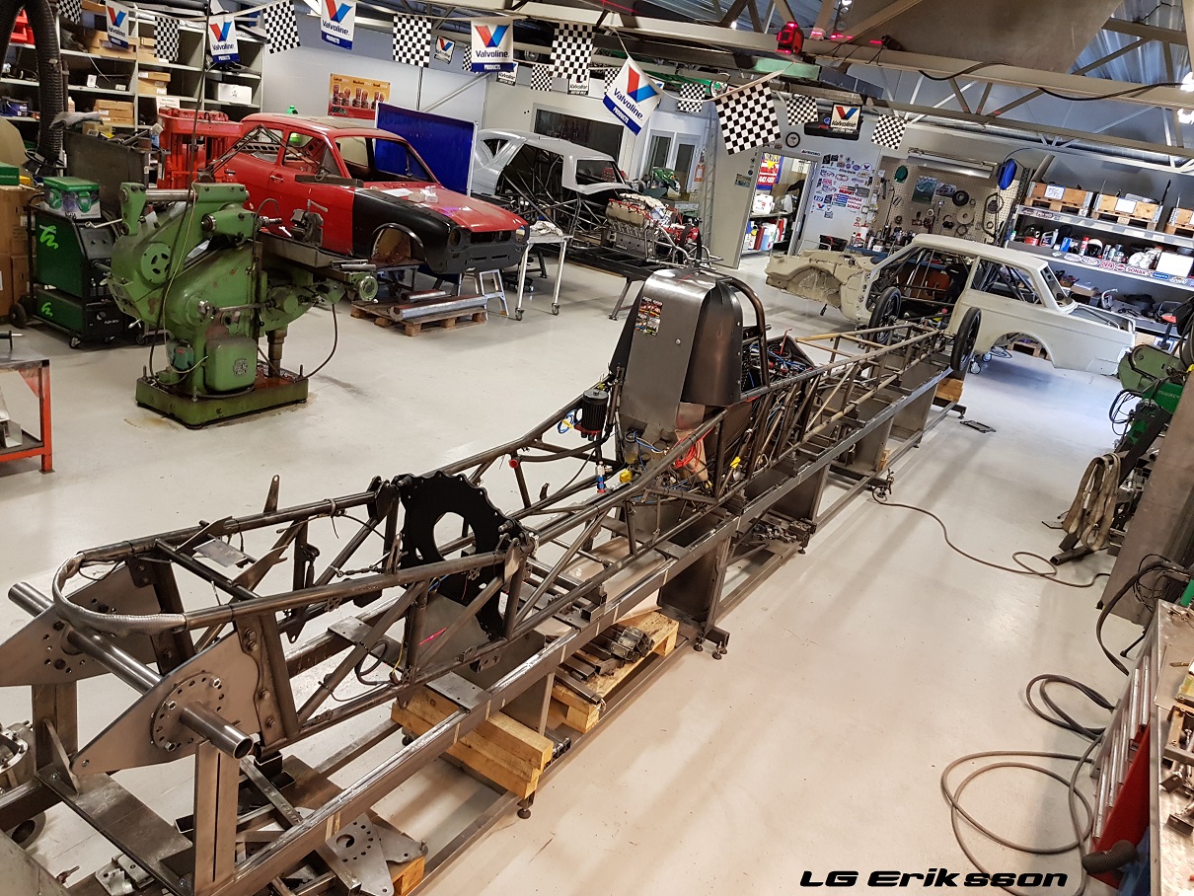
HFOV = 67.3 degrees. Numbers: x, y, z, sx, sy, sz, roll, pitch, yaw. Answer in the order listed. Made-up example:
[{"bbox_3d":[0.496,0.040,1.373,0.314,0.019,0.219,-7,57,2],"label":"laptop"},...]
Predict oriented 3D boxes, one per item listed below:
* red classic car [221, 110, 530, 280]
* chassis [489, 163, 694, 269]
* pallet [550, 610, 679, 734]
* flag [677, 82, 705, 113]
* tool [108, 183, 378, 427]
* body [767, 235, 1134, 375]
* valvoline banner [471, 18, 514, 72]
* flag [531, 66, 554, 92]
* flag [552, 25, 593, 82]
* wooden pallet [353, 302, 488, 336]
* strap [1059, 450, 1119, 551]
[{"bbox_3d":[-2.717,-2.900,9.978,3.900,1.150,1.570,20,23,24],"label":"red classic car"},{"bbox_3d":[-0.177,-3.162,11.523,3.724,0.970,1.200,23,23,31],"label":"chassis"},{"bbox_3d":[-0.081,0.831,3.833,0.600,0.144,0.800,20,22,25],"label":"pallet"},{"bbox_3d":[1.061,-3.907,10.017,0.300,0.285,0.020,20,23,27],"label":"flag"},{"bbox_3d":[-2.395,-0.961,5.971,1.420,1.510,1.700,21,23,27],"label":"tool"},{"bbox_3d":[4.711,-2.145,12.073,4.564,1.245,1.700,20,22,25],"label":"body"},{"bbox_3d":[-0.913,-3.518,7.827,0.493,0.422,0.030,15,19,35],"label":"valvoline banner"},{"bbox_3d":[-0.668,-4.521,10.958,0.300,0.285,0.020,17,21,28],"label":"flag"},{"bbox_3d":[-0.210,-3.303,7.470,0.050,0.408,0.492,-9,27,-43],"label":"flag"},{"bbox_3d":[-1.830,-1.402,9.339,0.800,0.144,1.200,20,22,24],"label":"wooden pallet"},{"bbox_3d":[3.497,0.379,6.322,0.250,0.680,0.300,21,23,27],"label":"strap"}]

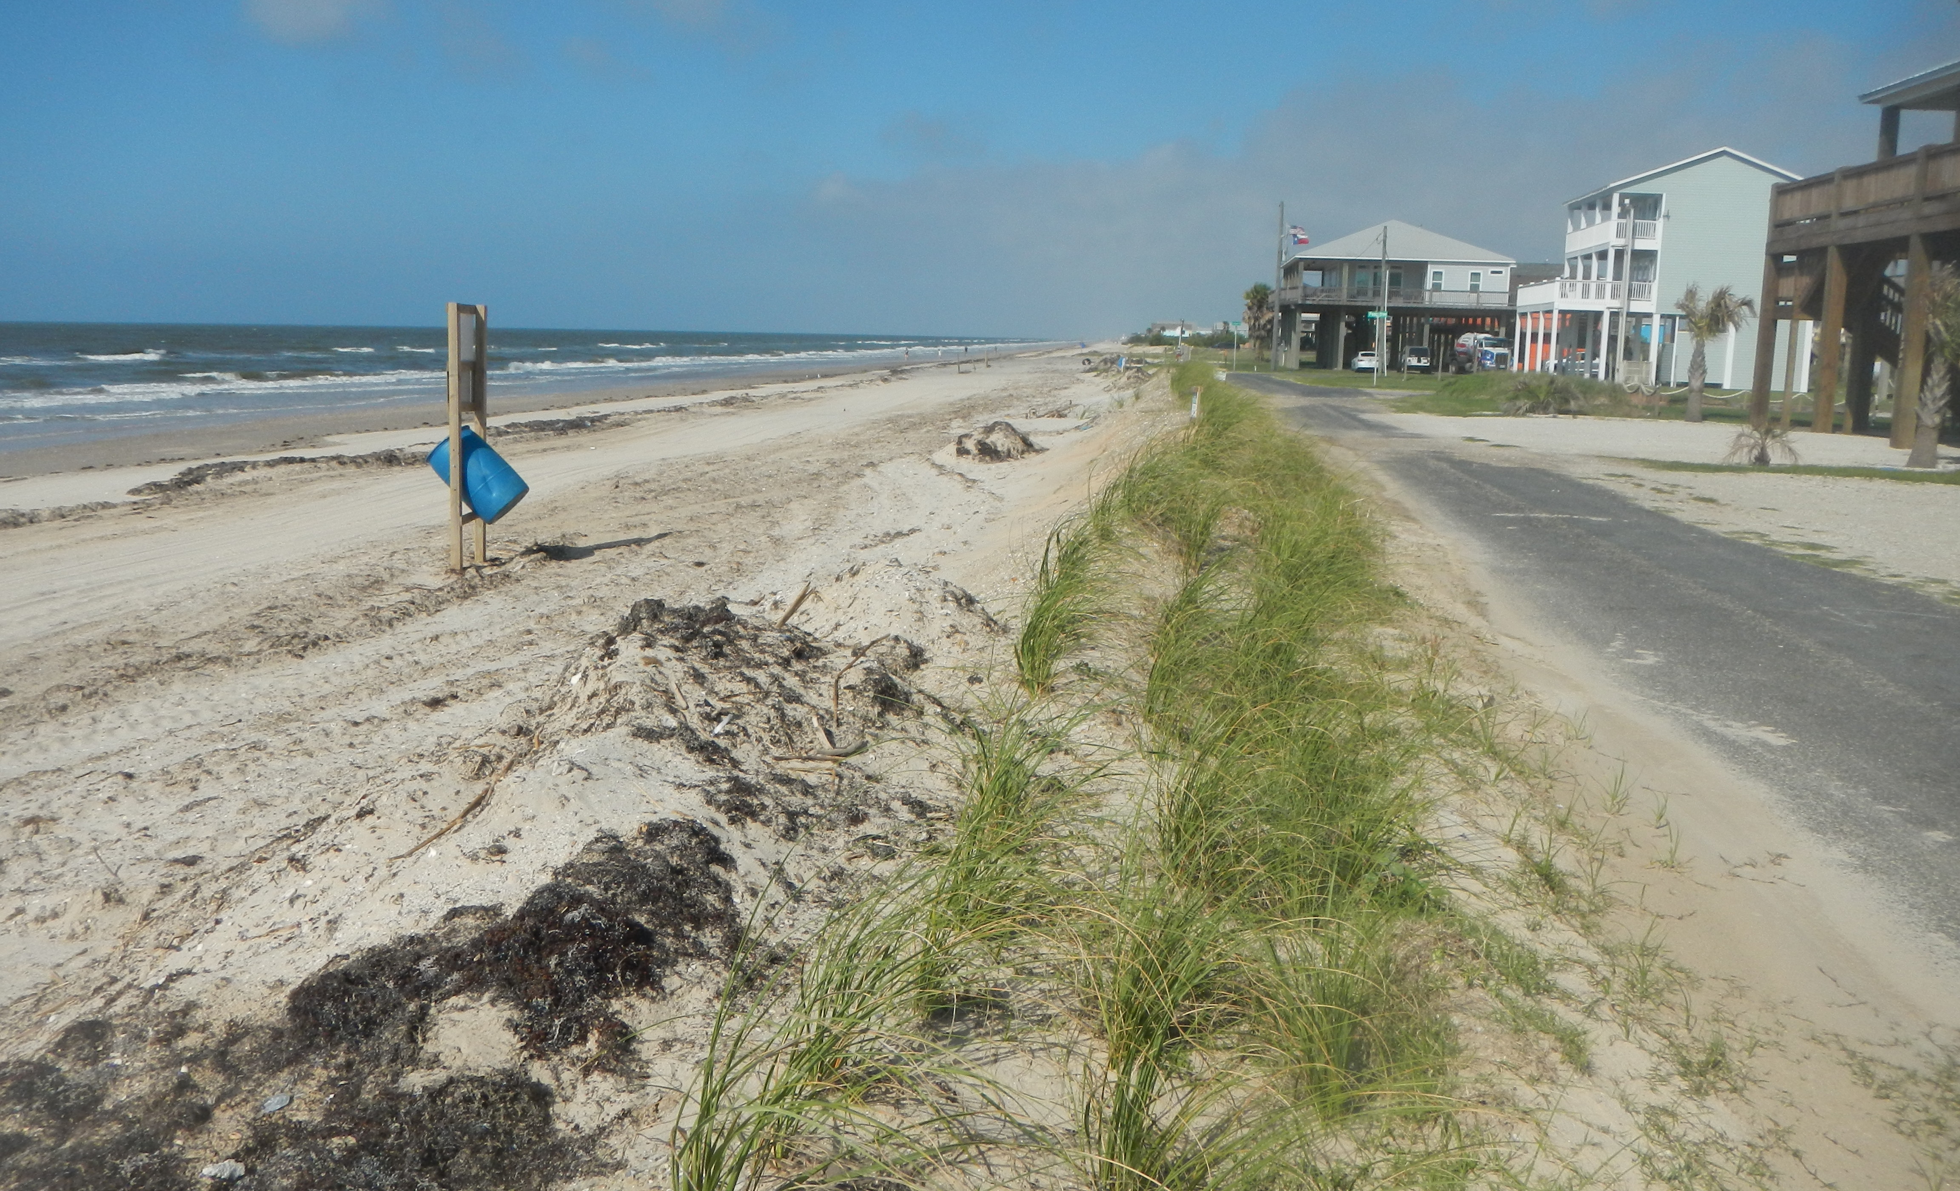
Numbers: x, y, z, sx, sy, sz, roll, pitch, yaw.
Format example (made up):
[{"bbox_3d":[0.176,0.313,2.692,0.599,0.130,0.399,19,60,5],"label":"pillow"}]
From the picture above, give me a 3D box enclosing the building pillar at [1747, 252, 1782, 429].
[{"bbox_3d":[16.209,-5.266,32.710,0.300,3.600,0.300,2,9,7],"label":"building pillar"}]

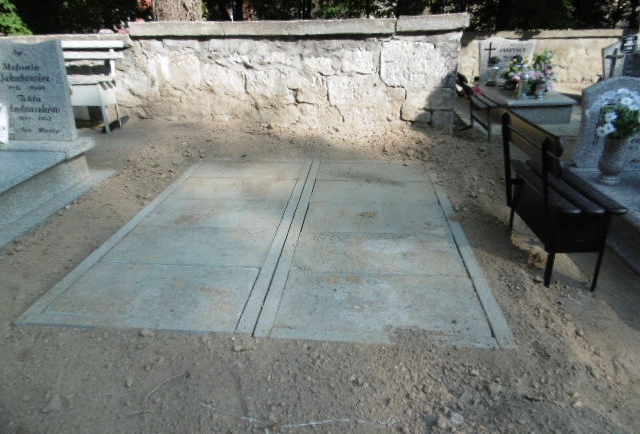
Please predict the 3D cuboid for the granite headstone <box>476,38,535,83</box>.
[{"bbox_3d":[3.031,-2.546,7.219,0.800,0.662,0.100,1,22,5],"label":"granite headstone"}]

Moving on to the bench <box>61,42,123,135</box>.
[{"bbox_3d":[-2.713,-1.448,5.008,1.050,0.972,0.460,1,22,5],"label":"bench"}]

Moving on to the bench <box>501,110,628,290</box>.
[{"bbox_3d":[1.340,-0.168,2.620,0.478,0.846,0.883,1,22,5],"label":"bench"}]

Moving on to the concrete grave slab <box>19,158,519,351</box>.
[{"bbox_3d":[-0.202,0.041,3.353,2.438,0.100,2.723,1,25,5],"label":"concrete grave slab"}]

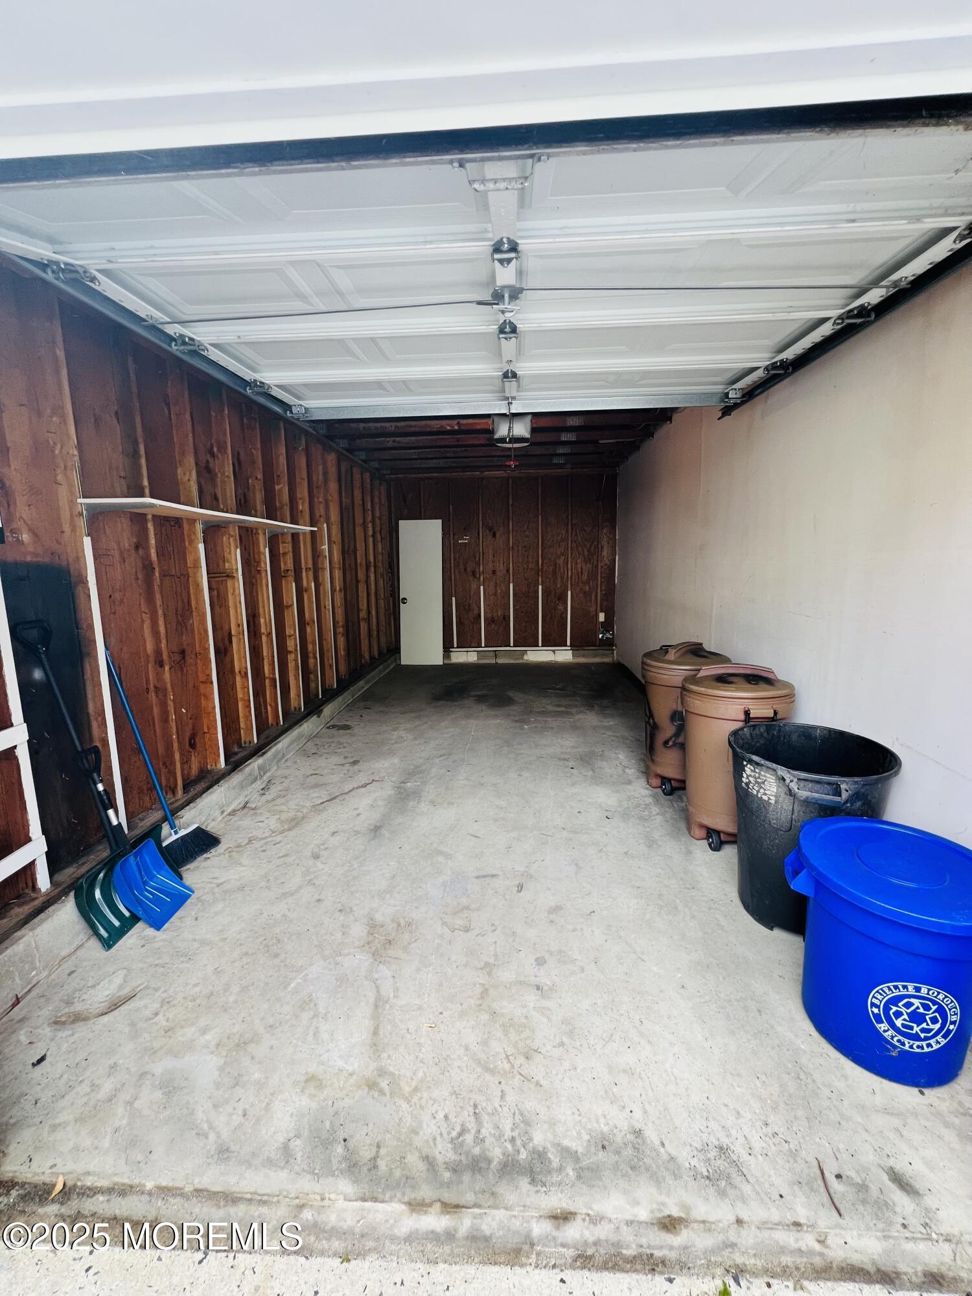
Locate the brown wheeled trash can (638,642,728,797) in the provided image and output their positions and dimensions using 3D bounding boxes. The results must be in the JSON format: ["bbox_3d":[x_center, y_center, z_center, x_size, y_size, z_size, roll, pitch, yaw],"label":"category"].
[{"bbox_3d":[1.226,0.426,3.061,0.540,0.900,0.550,0,9,3],"label":"brown wheeled trash can"}]

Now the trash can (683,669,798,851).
[{"bbox_3d":[1.222,0.529,2.439,0.540,0.900,0.550,0,9,3],"label":"trash can"}]

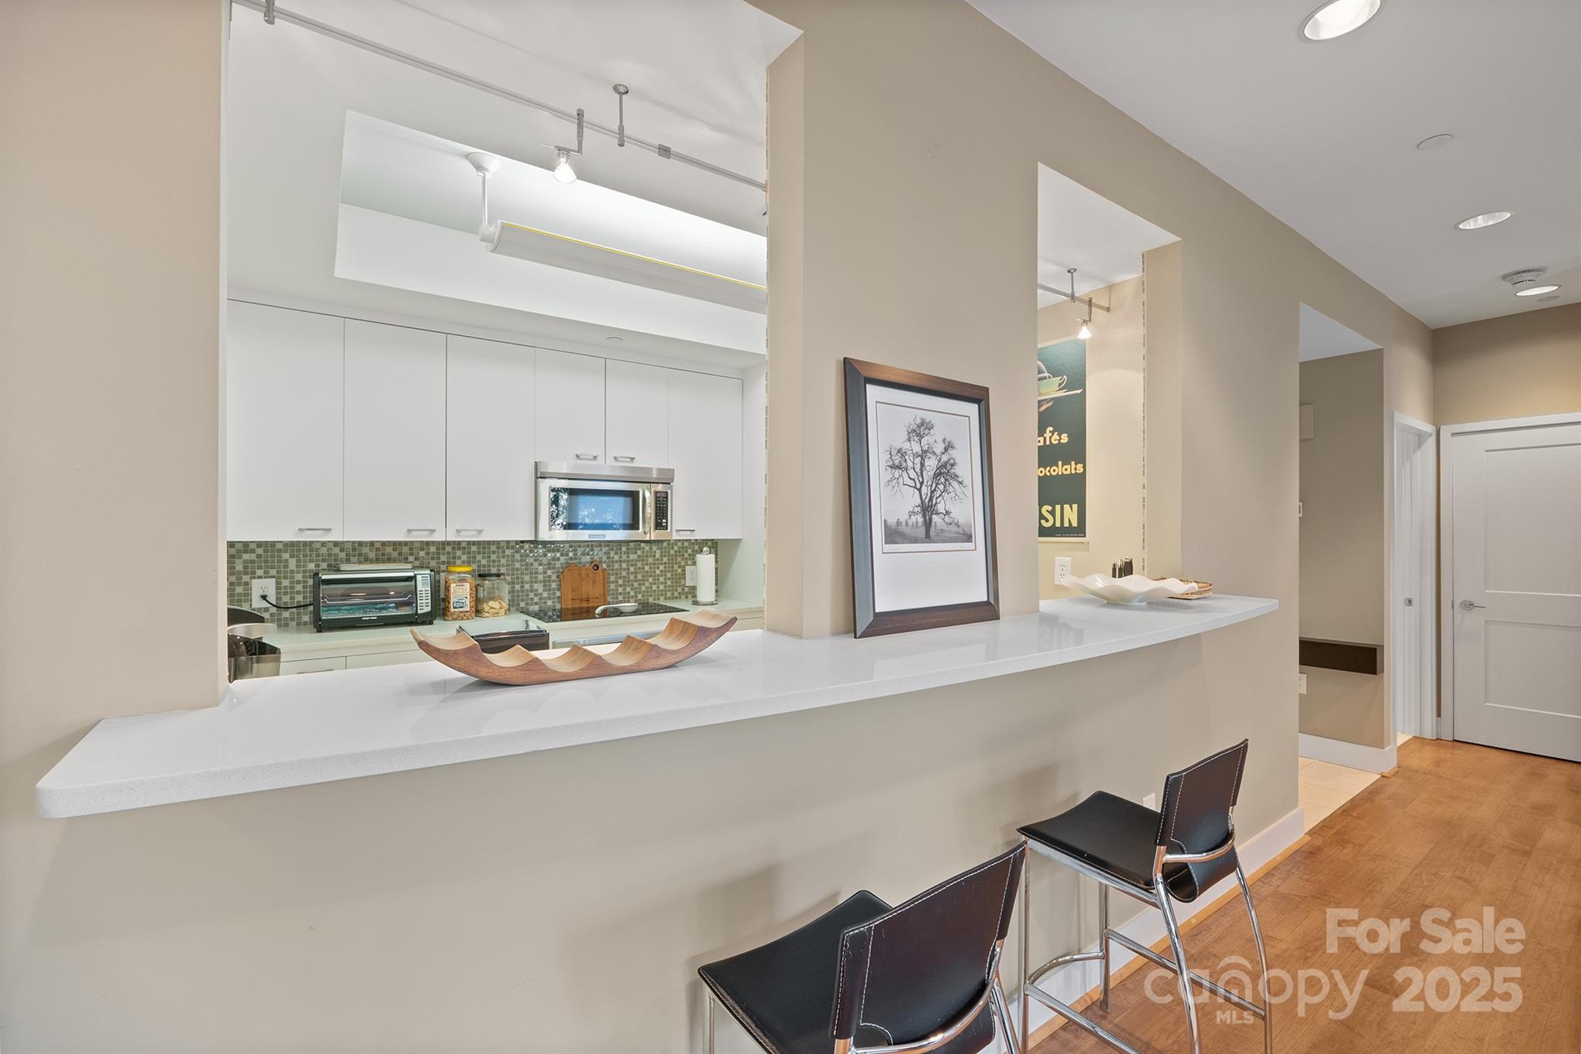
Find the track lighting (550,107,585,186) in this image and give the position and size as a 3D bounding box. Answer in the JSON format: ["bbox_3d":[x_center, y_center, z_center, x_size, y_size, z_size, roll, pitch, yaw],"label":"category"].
[{"bbox_3d":[-0.502,-0.858,1.479,0.075,0.185,0.055,0,0,-35],"label":"track lighting"}]

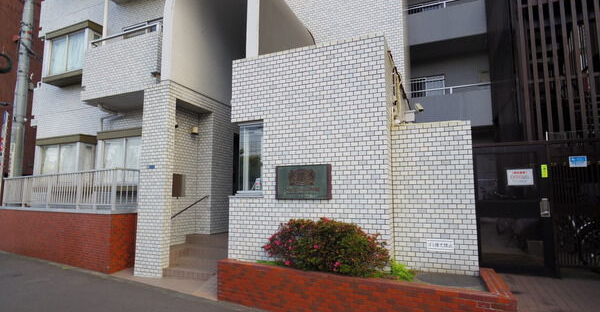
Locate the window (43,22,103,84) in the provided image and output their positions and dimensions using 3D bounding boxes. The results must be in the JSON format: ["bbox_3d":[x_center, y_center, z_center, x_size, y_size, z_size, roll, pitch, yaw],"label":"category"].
[{"bbox_3d":[-6.413,-2.834,8.818,1.799,1.408,0.442,-3,-7,22],"label":"window"}]

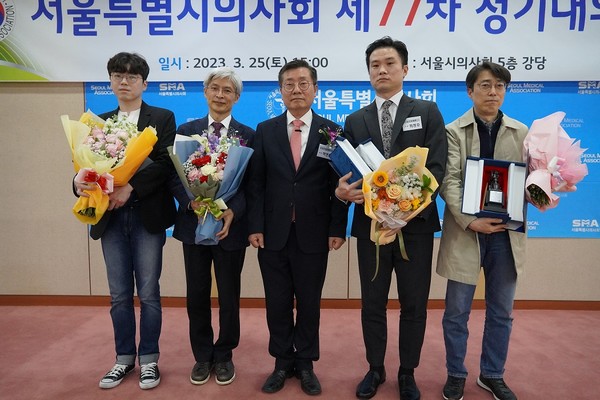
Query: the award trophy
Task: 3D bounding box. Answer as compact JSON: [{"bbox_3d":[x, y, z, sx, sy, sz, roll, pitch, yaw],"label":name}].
[{"bbox_3d":[0.906,-0.042,2.102,0.101,0.196,0.090,7,7,17],"label":"award trophy"}]

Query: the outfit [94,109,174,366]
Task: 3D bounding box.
[{"bbox_3d":[-0.857,0.159,2.413,0.437,1.416,0.360,-1,4,-10],"label":"outfit"}]

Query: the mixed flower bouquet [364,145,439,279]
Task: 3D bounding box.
[{"bbox_3d":[0.454,0.048,2.067,0.321,0.588,0.220,8,4,11],"label":"mixed flower bouquet"}]

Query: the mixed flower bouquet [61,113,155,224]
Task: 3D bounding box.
[{"bbox_3d":[-0.910,-0.152,2.193,0.412,0.539,0.250,8,4,-12],"label":"mixed flower bouquet"}]

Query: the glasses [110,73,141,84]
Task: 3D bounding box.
[{"bbox_3d":[-0.895,-0.624,2.363,0.142,0.046,0.140,3,4,-5],"label":"glasses"}]

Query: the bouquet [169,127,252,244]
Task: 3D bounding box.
[{"bbox_3d":[-0.438,-0.066,2.255,0.421,0.581,0.240,1,4,-7],"label":"bouquet"}]

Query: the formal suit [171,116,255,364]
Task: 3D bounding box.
[{"bbox_3d":[-0.455,0.204,2.462,0.446,1.357,0.360,0,4,-6],"label":"formal suit"}]

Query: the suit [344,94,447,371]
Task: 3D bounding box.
[{"bbox_3d":[0.485,0.146,2.284,0.502,1.402,0.380,1,4,16],"label":"suit"}]

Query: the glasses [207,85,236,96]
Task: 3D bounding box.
[{"bbox_3d":[-0.410,-0.575,2.413,0.142,0.046,0.140,6,4,-1],"label":"glasses"}]

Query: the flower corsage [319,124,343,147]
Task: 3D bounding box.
[{"bbox_3d":[0.151,-0.320,2.240,0.110,0.110,0.060,0,4,-3],"label":"flower corsage"}]

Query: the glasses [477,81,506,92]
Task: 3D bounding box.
[{"bbox_3d":[0.926,-0.549,2.230,0.142,0.046,0.140,0,4,6],"label":"glasses"}]

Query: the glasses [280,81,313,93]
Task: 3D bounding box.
[{"bbox_3d":[-0.018,-0.570,2.314,0.142,0.046,0.140,0,4,0],"label":"glasses"}]

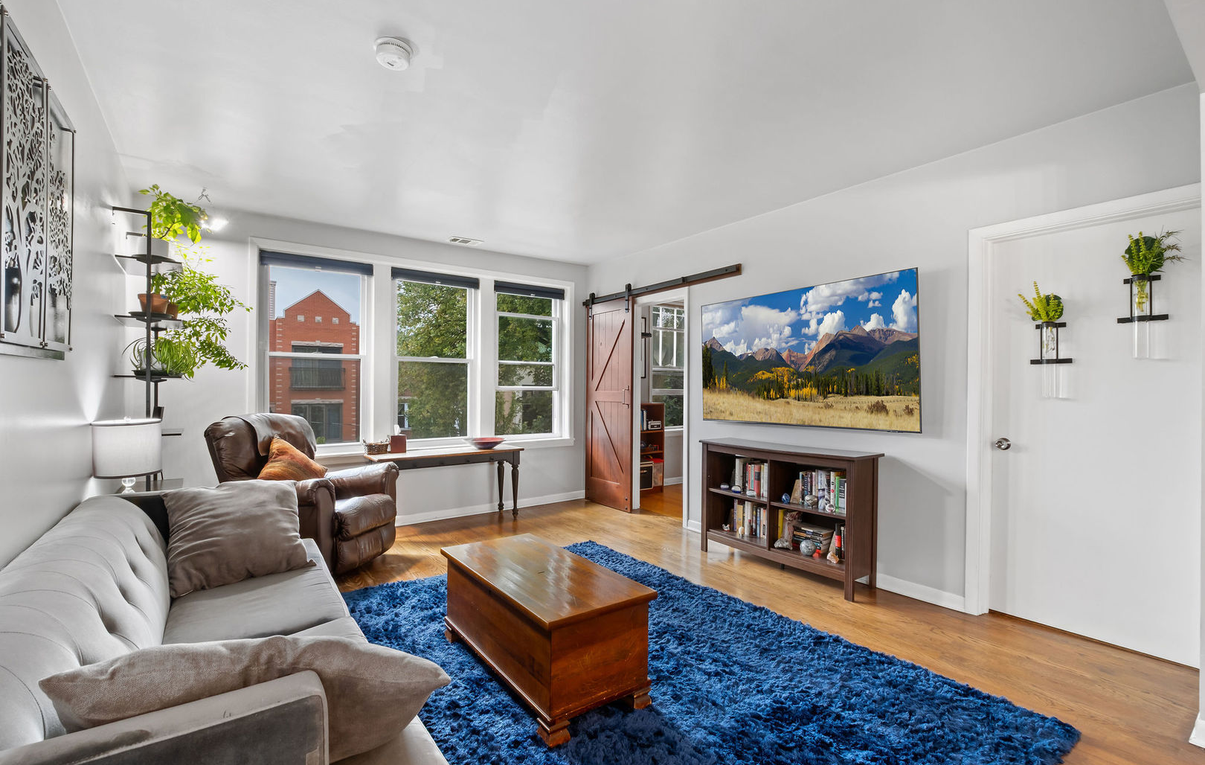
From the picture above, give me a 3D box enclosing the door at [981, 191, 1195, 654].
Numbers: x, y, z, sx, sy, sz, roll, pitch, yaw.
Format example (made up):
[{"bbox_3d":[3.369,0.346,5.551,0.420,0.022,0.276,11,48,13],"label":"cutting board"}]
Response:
[{"bbox_3d":[2.400,0.243,2.648,0.055,2.030,0.812,0,0,-37],"label":"door"}]

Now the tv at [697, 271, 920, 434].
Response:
[{"bbox_3d":[1.353,-0.172,3.788,0.045,0.957,1.674,-1,0,-36],"label":"tv"}]

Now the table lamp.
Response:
[{"bbox_3d":[-2.181,0.391,2.456,0.242,0.470,0.242,1,0,-36],"label":"table lamp"}]

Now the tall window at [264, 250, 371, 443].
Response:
[{"bbox_3d":[-2.308,-0.230,4.363,0.810,1.540,0.080,1,0,-36],"label":"tall window"}]

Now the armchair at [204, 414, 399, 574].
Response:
[{"bbox_3d":[-1.998,0.737,3.677,0.890,1.030,0.870,0,0,10],"label":"armchair"}]

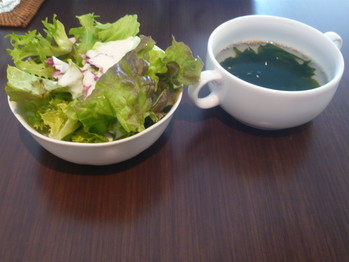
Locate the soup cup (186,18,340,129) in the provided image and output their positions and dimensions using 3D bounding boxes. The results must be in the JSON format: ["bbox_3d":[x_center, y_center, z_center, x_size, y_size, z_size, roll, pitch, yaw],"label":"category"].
[{"bbox_3d":[0.079,-0.046,0.325,0.153,0.055,0.109,-20,51,-21],"label":"soup cup"}]

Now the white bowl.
[{"bbox_3d":[-0.056,-0.018,0.291,0.123,0.050,0.123,2,46,-2],"label":"white bowl"}]

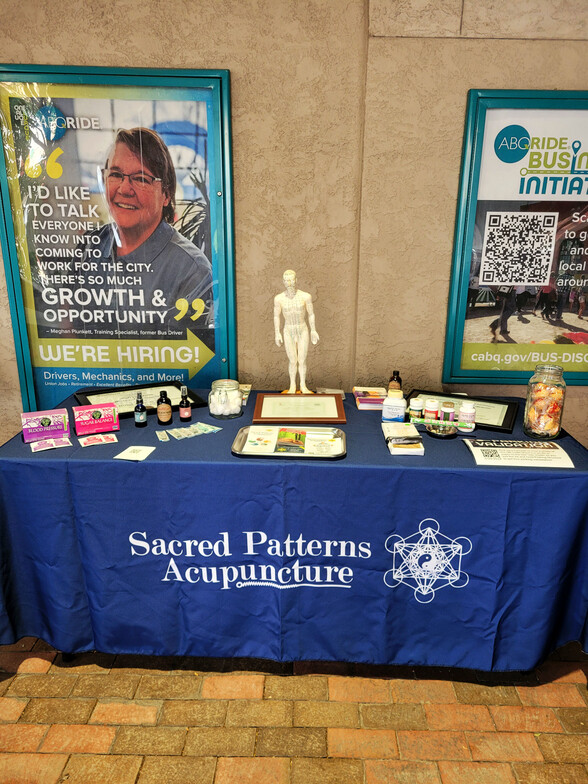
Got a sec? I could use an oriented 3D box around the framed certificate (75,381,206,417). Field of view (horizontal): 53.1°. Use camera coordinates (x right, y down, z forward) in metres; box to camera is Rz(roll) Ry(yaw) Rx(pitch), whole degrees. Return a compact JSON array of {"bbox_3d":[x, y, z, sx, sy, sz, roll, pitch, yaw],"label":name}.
[{"bbox_3d":[-0.596,0.034,2.288,0.415,0.020,0.325,-9,20,-29],"label":"framed certificate"}]

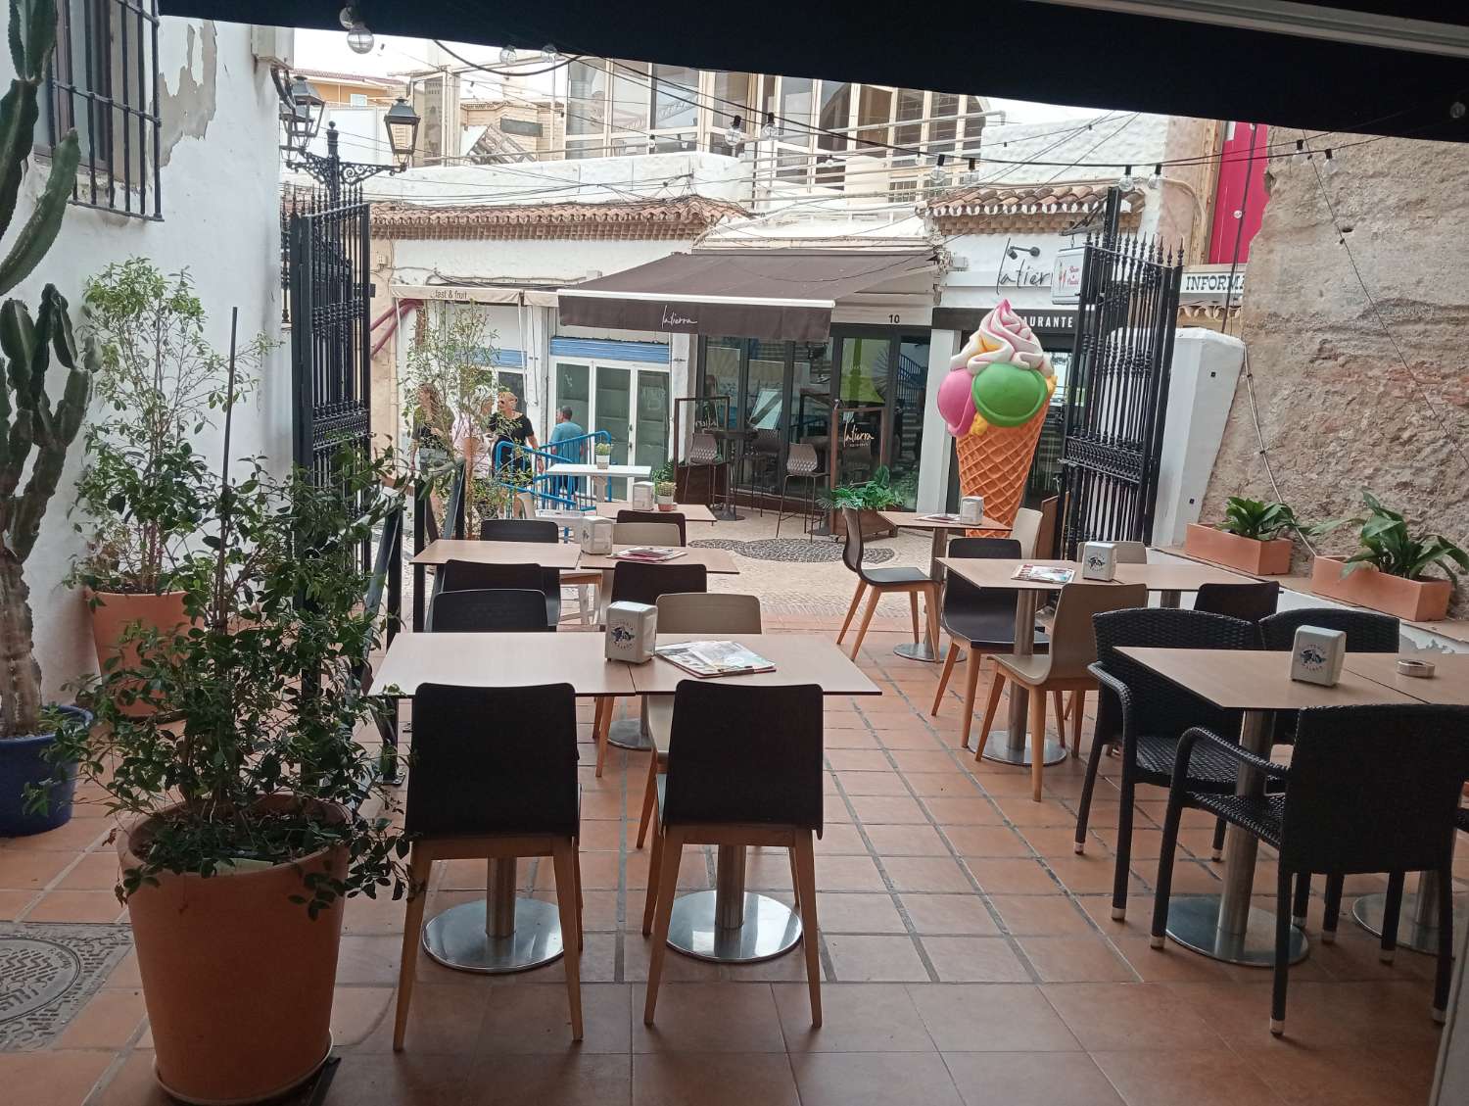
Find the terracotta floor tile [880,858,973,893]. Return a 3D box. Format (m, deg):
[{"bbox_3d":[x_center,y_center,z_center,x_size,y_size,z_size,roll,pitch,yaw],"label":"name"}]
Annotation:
[{"bbox_3d":[0.593,0.995,3.664,0.245,0.015,0.253,2,9,-5],"label":"terracotta floor tile"}]

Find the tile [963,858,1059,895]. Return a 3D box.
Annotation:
[{"bbox_3d":[0.854,1.005,3.681,0.250,0.012,0.250,2,9,-6],"label":"tile"}]

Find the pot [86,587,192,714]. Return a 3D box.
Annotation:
[{"bbox_3d":[-2.382,0.378,4.844,0.446,0.508,0.446,2,9,-6],"label":"pot"}]

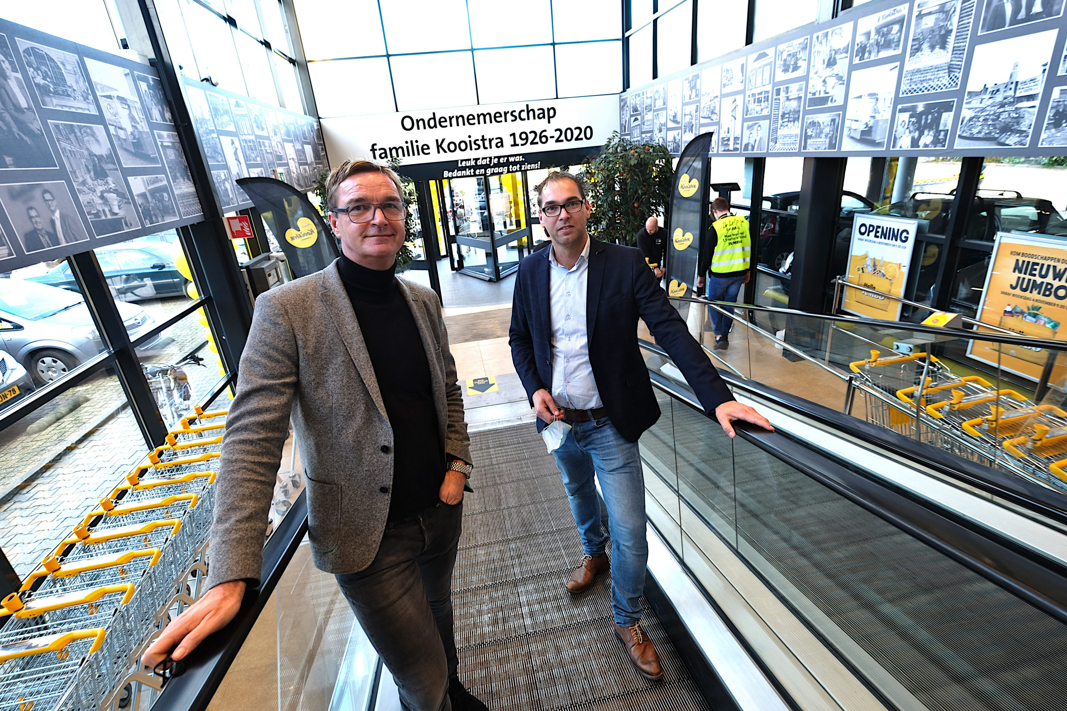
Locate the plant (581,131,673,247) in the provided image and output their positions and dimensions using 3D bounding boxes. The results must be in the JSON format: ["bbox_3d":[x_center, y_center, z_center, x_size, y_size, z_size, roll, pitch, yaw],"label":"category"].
[{"bbox_3d":[1.404,-1.942,7.115,1.350,2.580,1.350,-8,23,-7],"label":"plant"}]

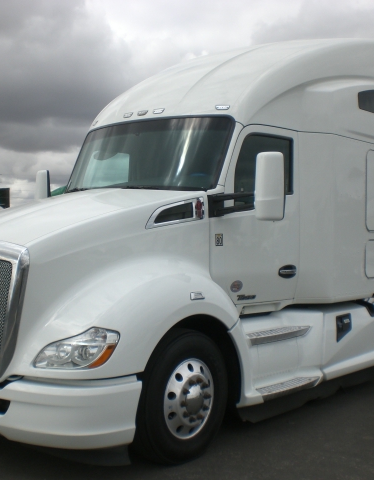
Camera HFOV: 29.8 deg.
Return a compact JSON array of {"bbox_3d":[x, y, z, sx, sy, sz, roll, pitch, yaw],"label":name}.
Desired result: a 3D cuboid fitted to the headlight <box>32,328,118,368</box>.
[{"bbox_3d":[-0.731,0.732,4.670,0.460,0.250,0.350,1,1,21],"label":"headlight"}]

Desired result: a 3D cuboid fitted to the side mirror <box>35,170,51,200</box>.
[{"bbox_3d":[-1.501,-0.469,7.284,0.110,0.530,0.230,0,1,-36],"label":"side mirror"}]

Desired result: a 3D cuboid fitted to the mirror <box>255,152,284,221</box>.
[{"bbox_3d":[0.649,-0.417,5.538,0.230,0.530,0.110,1,1,24],"label":"mirror"}]

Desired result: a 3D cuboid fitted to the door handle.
[{"bbox_3d":[0.914,0.292,6.419,0.055,0.127,0.280,1,1,42],"label":"door handle"}]

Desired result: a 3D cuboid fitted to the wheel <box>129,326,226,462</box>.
[{"bbox_3d":[-0.068,1.184,5.376,0.280,1.020,1.020,1,1,39],"label":"wheel"}]

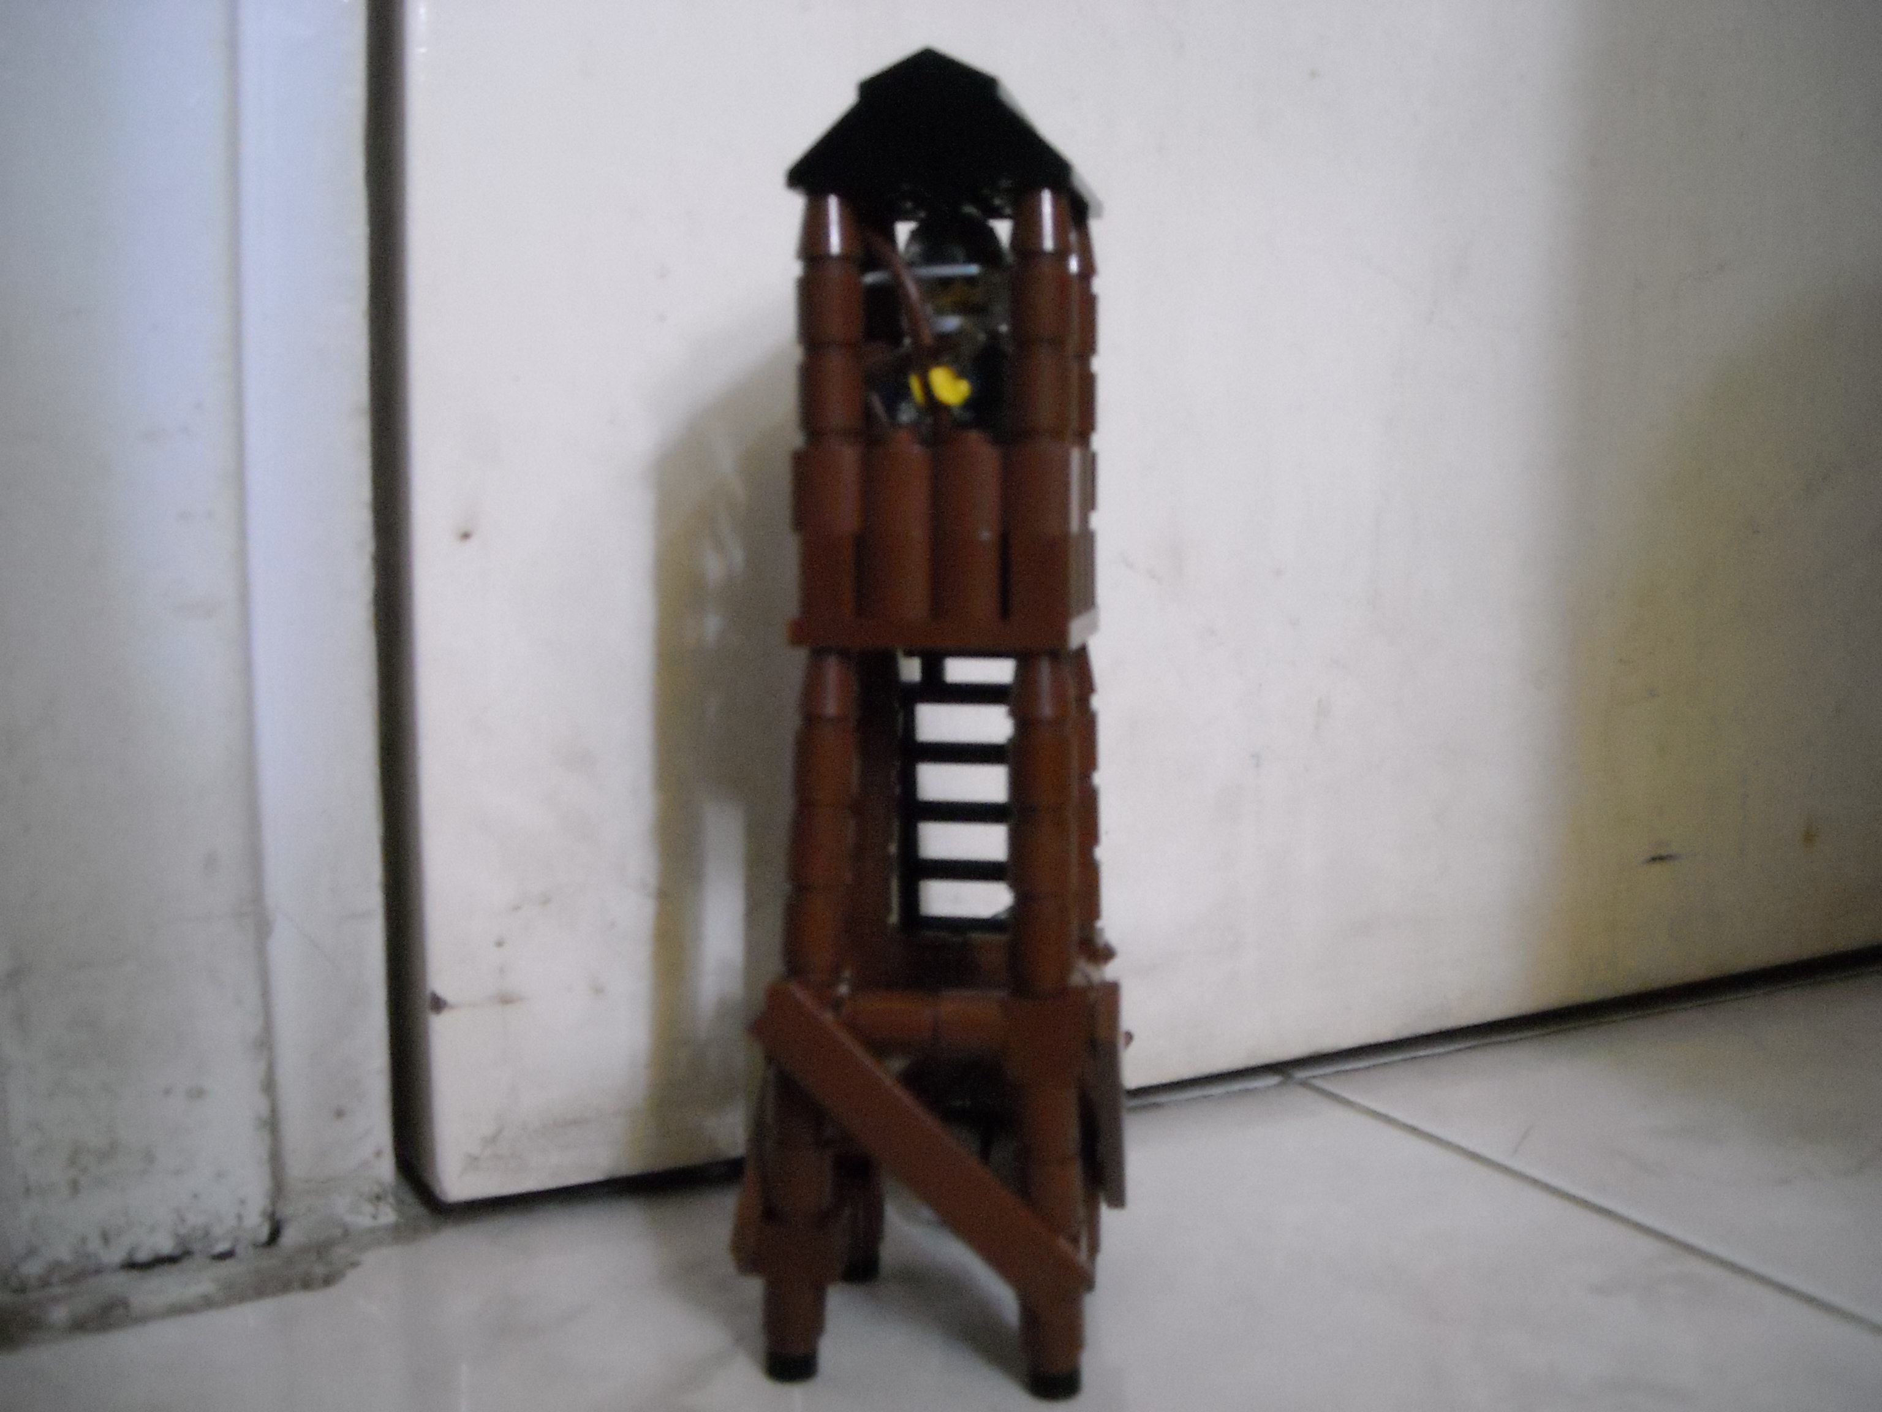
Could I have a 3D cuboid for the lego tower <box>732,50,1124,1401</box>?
[{"bbox_3d":[0.000,0.002,0.230,0.043,0.151,0.043,1,6,11],"label":"lego tower"}]

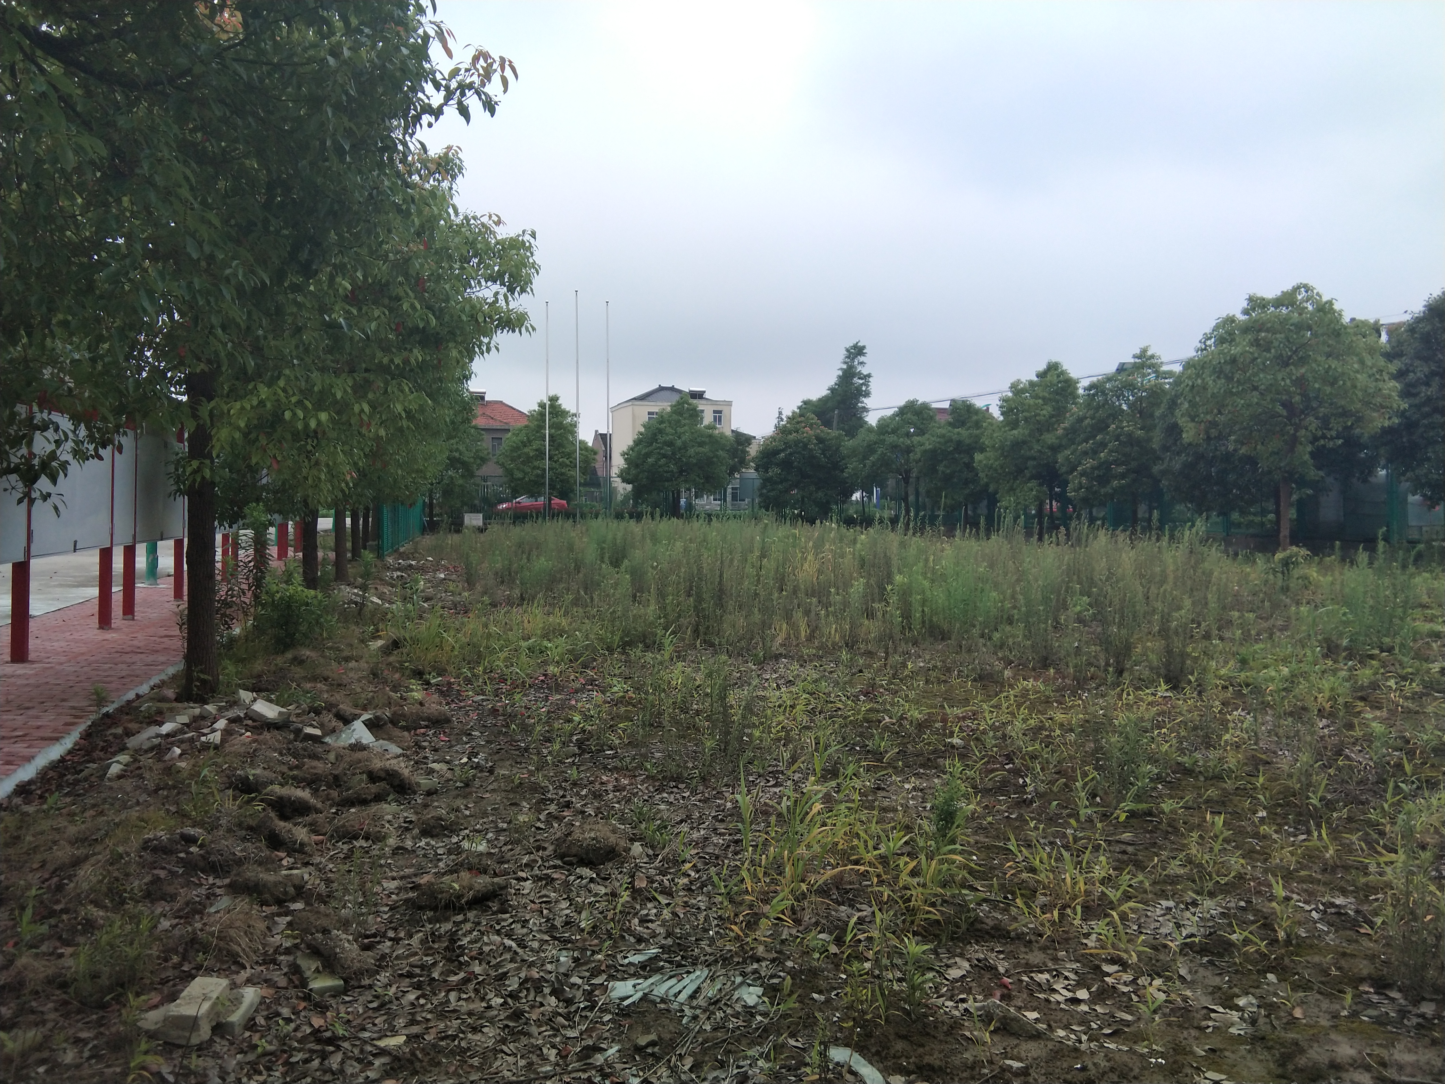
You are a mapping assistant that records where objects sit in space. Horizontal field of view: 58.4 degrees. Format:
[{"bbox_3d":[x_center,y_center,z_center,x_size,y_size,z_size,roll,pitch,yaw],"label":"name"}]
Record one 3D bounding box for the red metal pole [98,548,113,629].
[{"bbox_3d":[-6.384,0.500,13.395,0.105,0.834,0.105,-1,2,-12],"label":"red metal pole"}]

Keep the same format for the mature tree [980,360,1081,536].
[{"bbox_3d":[11.369,-3.374,47.922,3.900,6.646,3.900,0,2,-13],"label":"mature tree"}]

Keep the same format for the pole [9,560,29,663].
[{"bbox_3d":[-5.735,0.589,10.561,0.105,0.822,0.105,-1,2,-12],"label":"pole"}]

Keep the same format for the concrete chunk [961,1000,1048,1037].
[{"bbox_3d":[0.800,1.353,3.685,0.220,0.060,0.120,1,2,20],"label":"concrete chunk"}]

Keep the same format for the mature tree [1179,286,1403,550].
[{"bbox_3d":[14.845,-3.244,34.000,5.800,7.150,5.600,0,2,0],"label":"mature tree"}]

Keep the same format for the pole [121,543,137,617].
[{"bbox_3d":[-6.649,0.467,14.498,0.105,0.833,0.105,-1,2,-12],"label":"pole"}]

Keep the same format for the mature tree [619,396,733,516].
[{"bbox_3d":[-2.026,-3.379,57.426,5.000,6.100,4.800,0,2,-13],"label":"mature tree"}]

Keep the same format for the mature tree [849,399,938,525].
[{"bbox_3d":[8.237,-3.538,60.422,4.300,6.243,4.300,0,2,0],"label":"mature tree"}]

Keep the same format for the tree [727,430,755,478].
[{"bbox_3d":[-0.030,-3.279,67.930,4.000,5.230,4.000,0,2,0],"label":"tree"}]

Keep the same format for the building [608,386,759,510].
[{"bbox_3d":[-3.515,-8.058,113.500,10.900,11.300,9.200,-1,2,-15],"label":"building"}]

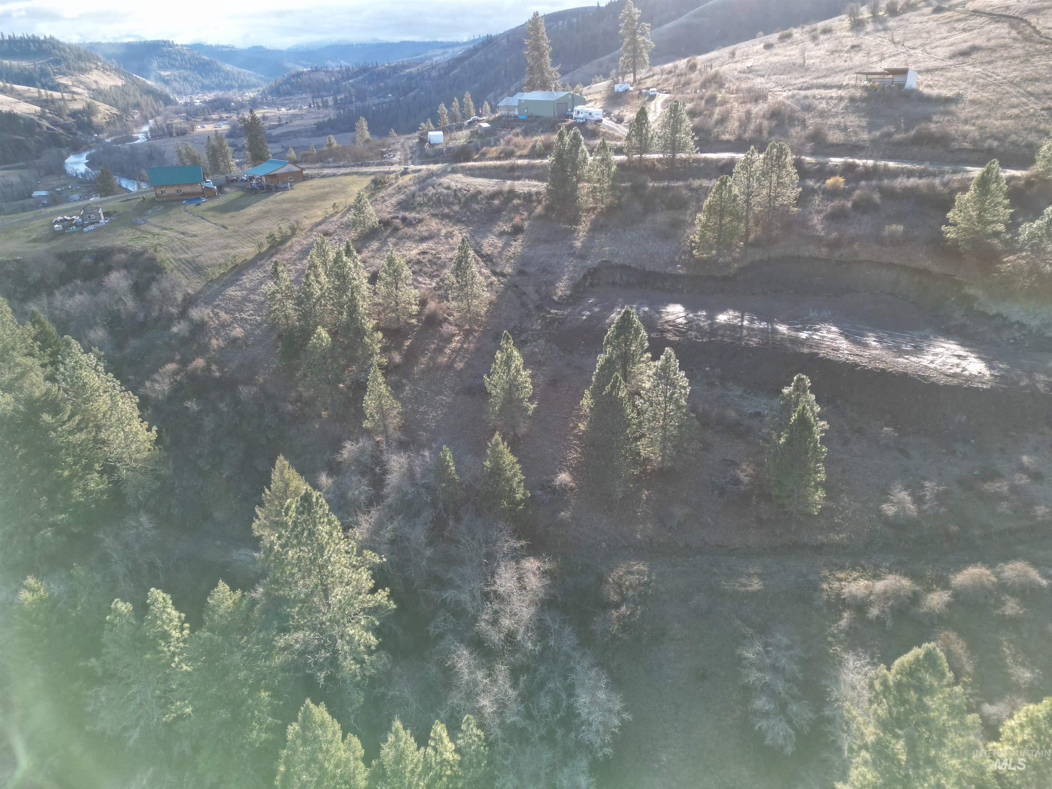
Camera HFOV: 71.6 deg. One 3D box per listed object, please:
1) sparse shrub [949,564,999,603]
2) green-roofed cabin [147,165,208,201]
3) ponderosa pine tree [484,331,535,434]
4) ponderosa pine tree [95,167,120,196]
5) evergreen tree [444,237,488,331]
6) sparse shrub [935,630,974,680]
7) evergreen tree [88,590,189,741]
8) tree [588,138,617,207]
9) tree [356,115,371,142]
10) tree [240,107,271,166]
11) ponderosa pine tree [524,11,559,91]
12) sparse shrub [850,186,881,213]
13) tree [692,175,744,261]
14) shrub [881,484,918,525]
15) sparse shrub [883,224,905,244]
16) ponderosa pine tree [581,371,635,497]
[{"bbox_3d":[37.880,15.606,61.500,3.340,2.290,3.340,0,24,0],"label":"sparse shrub"},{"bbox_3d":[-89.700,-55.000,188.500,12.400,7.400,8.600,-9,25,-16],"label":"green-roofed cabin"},{"bbox_3d":[-1.940,-1.210,86.260,5.630,13.340,5.630,0,24,0],"label":"ponderosa pine tree"},{"bbox_3d":[-184.495,-92.792,320.000,9.350,13.880,9.350,0,24,0],"label":"ponderosa pine tree"},{"bbox_3d":[-8.636,-16.095,106.203,6.387,13.864,6.387,-4,24,-4],"label":"evergreen tree"},{"bbox_3d":[25.719,15.541,43.742,2.500,3.000,2.500,-2,24,0],"label":"sparse shrub"},{"bbox_3d":[-26.015,17.568,48.000,5.710,11.670,5.710,0,24,0],"label":"evergreen tree"},{"bbox_3d":[14.737,-42.143,139.206,5.648,13.014,5.648,1,24,6],"label":"tree"},{"bbox_3d":[-55.003,-88.773,245.000,4.810,9.240,4.810,0,24,0],"label":"tree"},{"bbox_3d":[-80.303,-73.943,212.109,8.445,16.989,8.445,-10,25,-17],"label":"tree"},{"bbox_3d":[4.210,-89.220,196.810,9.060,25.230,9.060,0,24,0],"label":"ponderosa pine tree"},{"bbox_3d":[56.770,-32.650,122.000,5.360,4.290,5.090,0,24,0],"label":"sparse shrub"},{"bbox_3d":[24.595,-22.683,93.143,6.500,10.300,6.500,-2,24,0],"label":"tree"},{"bbox_3d":[27.713,8.034,54.121,2.600,2.700,2.600,-2,24,0],"label":"shrub"},{"bbox_3d":[51.078,-22.337,101.000,2.720,2.540,2.720,0,24,0],"label":"sparse shrub"},{"bbox_3d":[8.543,4.452,73.775,5.516,14.386,5.516,1,24,7],"label":"ponderosa pine tree"}]

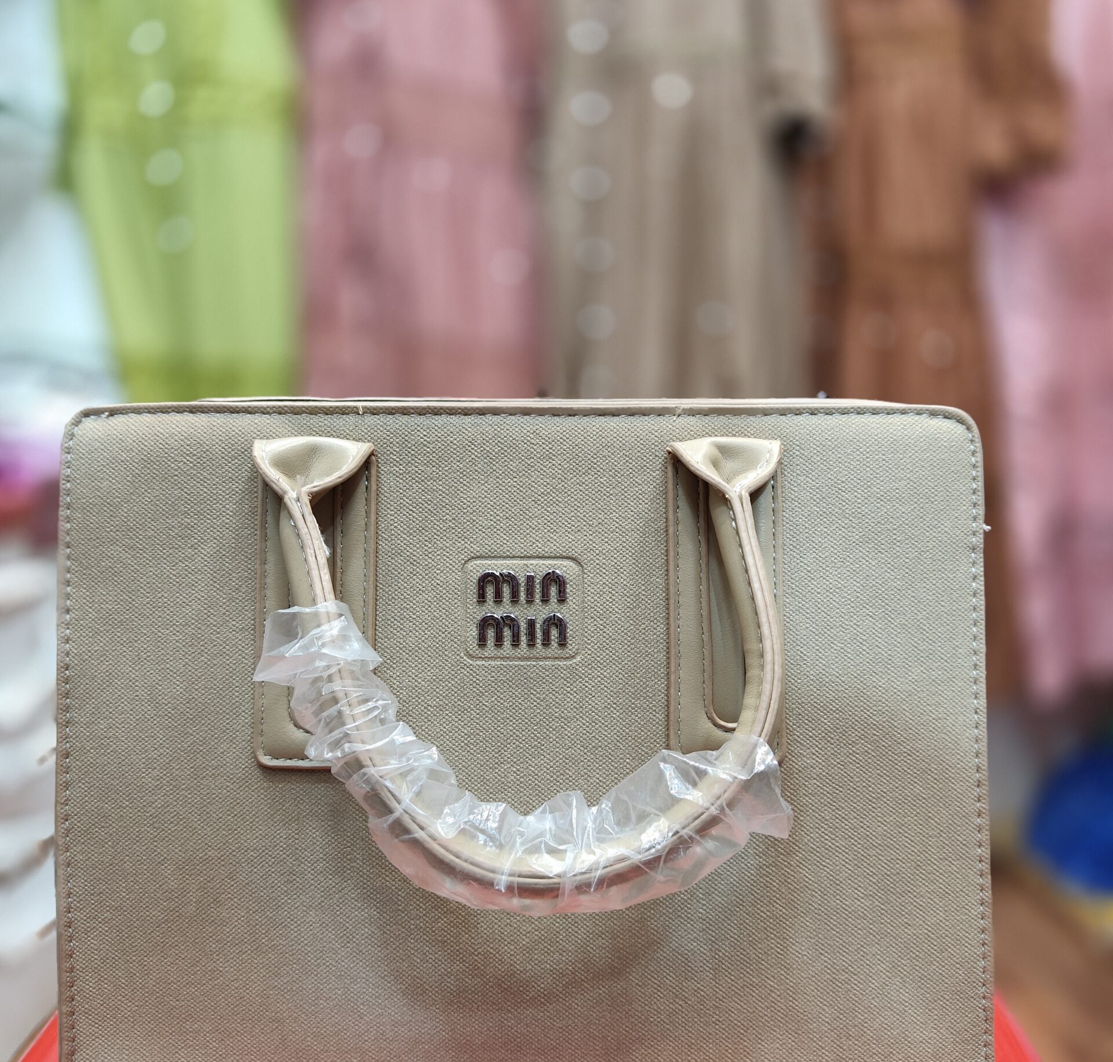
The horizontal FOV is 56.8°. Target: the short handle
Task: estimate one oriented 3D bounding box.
[{"bbox_3d":[-0.011,0.034,0.287,0.158,0.126,0.042,0,3,0],"label":"short handle"}]

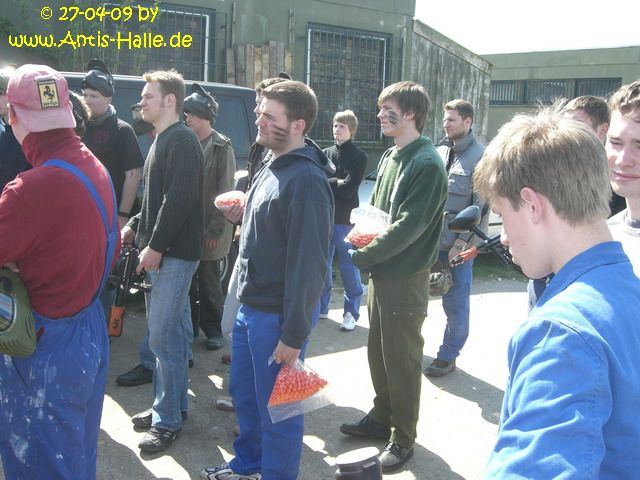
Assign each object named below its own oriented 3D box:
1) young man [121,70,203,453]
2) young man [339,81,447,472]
[{"bbox_3d":[-0.752,0.108,3.373,0.430,1.790,0.500,-2,10,-25],"label":"young man"},{"bbox_3d":[0.376,0.167,3.337,0.500,1.790,0.520,-2,10,-22],"label":"young man"}]

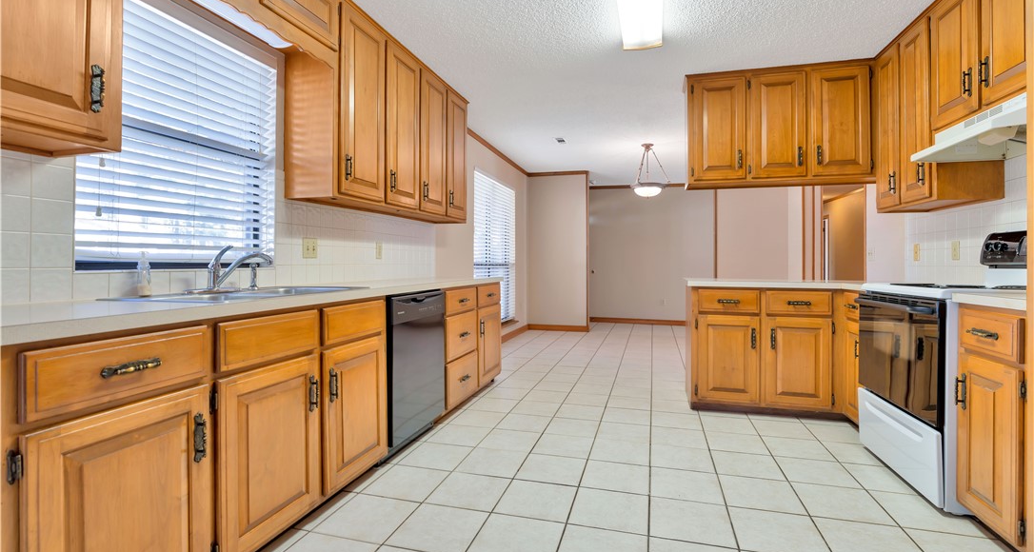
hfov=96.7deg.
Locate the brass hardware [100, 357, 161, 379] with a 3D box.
[{"bbox_3d":[-0.923,0.221,1.115,0.030,0.029,0.134,0,1,16],"label":"brass hardware"}]

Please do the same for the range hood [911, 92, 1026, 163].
[{"bbox_3d":[2.292,-0.701,2.127,0.460,0.150,0.765,0,1,16],"label":"range hood"}]

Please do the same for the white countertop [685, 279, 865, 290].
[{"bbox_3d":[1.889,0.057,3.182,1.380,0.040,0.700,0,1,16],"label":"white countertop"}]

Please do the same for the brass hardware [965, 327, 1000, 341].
[{"bbox_3d":[1.620,0.200,1.609,0.030,0.029,0.134,0,1,16],"label":"brass hardware"}]

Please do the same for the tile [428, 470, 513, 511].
[{"bbox_3d":[-0.213,0.983,2.092,0.306,0.010,0.306,0,1,16],"label":"tile"}]

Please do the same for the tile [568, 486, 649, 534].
[{"bbox_3d":[0.392,0.980,1.919,0.306,0.010,0.306,0,1,16],"label":"tile"}]

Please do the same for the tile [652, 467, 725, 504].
[{"bbox_3d":[0.772,0.970,2.125,0.305,0.010,0.305,0,1,16],"label":"tile"}]

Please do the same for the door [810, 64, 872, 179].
[{"bbox_3d":[2.327,-1.116,3.310,0.357,0.764,0.022,0,1,16],"label":"door"}]

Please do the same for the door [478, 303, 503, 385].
[{"bbox_3d":[-0.225,0.554,3.752,0.022,0.580,0.488,0,1,16],"label":"door"}]

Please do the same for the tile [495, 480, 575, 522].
[{"bbox_3d":[0.088,0.973,1.999,0.305,0.010,0.305,0,1,16],"label":"tile"}]

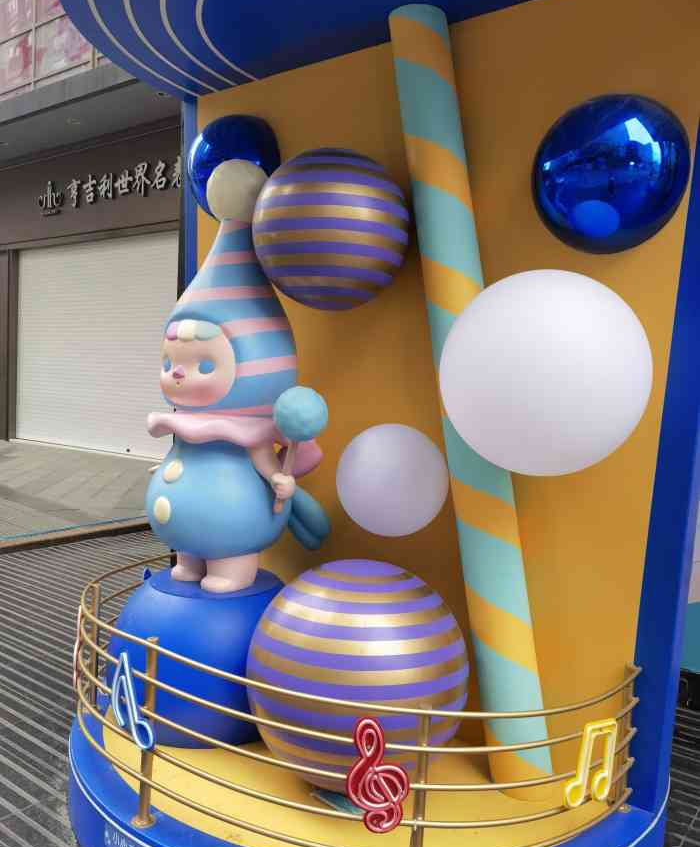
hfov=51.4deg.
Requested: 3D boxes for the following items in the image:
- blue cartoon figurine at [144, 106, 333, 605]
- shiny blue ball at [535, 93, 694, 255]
[{"bbox_3d":[-0.383,-0.171,2.652,0.820,1.510,0.660,5,4,36],"label":"blue cartoon figurine"},{"bbox_3d":[0.713,-0.678,2.002,0.410,0.410,0.410,2,3,0],"label":"shiny blue ball"}]

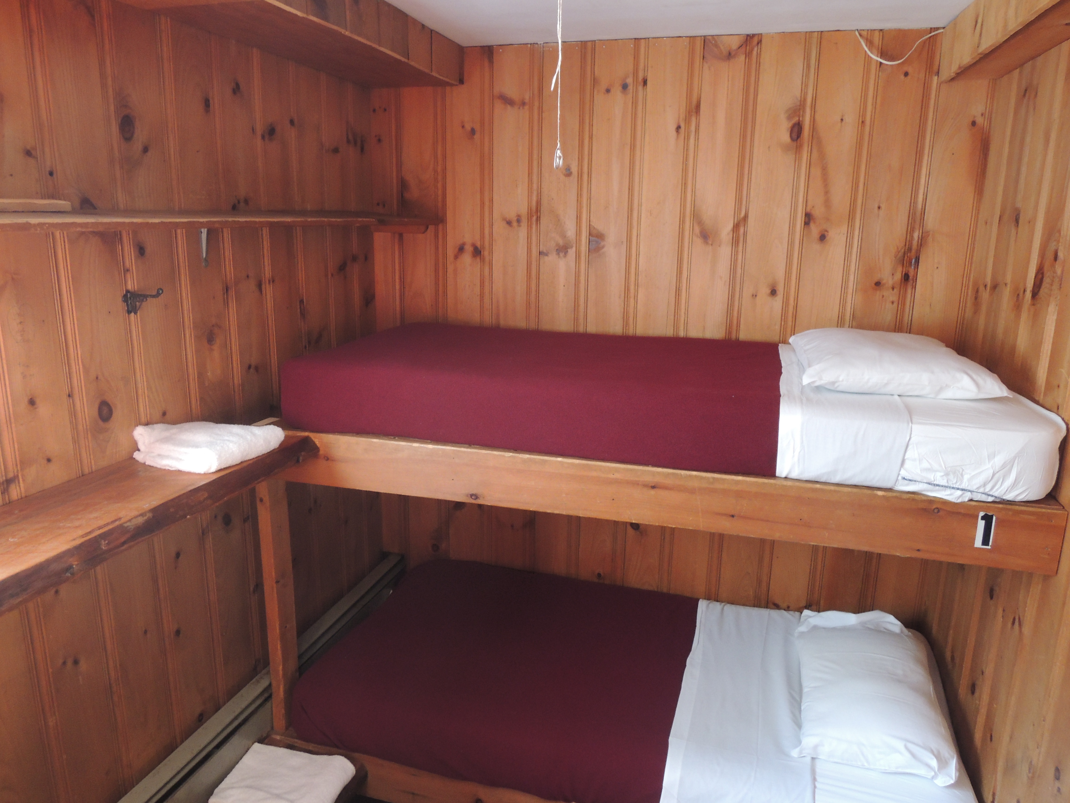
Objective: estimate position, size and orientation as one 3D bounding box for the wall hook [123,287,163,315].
[{"bbox_3d":[-0.912,-0.230,1.736,0.081,0.059,0.045,5,14,15],"label":"wall hook"}]

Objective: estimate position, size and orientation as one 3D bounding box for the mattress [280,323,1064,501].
[{"bbox_3d":[0.323,-0.043,2.215,1.873,0.183,0.907,5,14,15],"label":"mattress"}]

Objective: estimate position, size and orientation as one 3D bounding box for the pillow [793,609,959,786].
[{"bbox_3d":[0.982,0.814,2.227,0.403,0.114,0.731,5,15,17],"label":"pillow"}]

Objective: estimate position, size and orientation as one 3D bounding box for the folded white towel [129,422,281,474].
[{"bbox_3d":[-0.803,0.095,1.818,0.276,0.067,0.239,6,15,20],"label":"folded white towel"}]

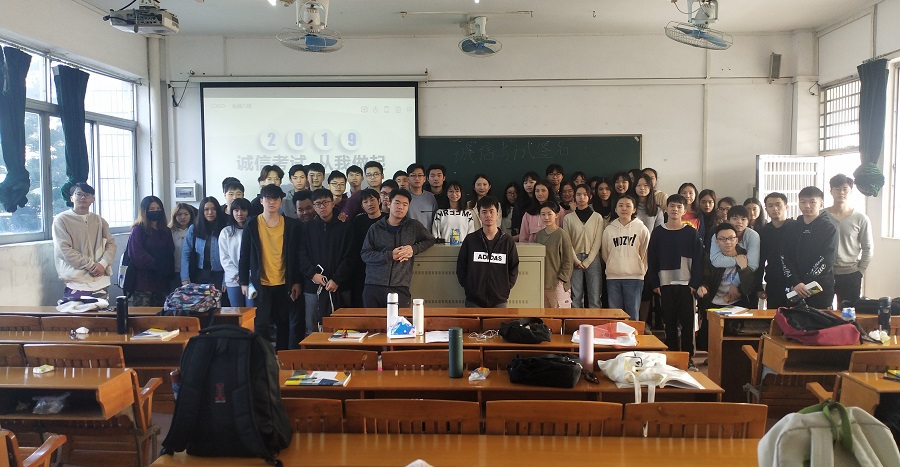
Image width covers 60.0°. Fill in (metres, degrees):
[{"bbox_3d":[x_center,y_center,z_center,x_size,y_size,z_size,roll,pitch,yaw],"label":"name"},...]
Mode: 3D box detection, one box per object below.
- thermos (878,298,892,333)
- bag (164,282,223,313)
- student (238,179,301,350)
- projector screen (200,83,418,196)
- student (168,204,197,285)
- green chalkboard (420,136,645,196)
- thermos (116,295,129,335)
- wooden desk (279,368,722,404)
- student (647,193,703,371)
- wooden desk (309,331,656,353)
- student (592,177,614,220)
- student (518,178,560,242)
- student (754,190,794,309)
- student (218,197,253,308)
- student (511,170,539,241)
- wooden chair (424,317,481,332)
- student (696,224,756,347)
[{"bbox_3d":[2.797,0.546,5.011,0.075,0.250,0.075,0,3,2],"label":"thermos"},{"bbox_3d":[-1.990,0.492,6.095,0.400,0.210,0.280,0,3,2],"label":"bag"},{"bbox_3d":[-1.479,0.460,6.428,0.520,1.720,0.300,0,3,-8],"label":"student"},{"bbox_3d":[-1.626,-0.810,9.031,2.528,1.850,0.050,0,3,2],"label":"projector screen"},{"bbox_3d":[-2.590,0.505,7.593,0.460,1.604,0.280,0,3,-9],"label":"student"},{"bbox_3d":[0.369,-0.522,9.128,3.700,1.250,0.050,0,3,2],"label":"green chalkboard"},{"bbox_3d":[-2.154,0.538,5.137,0.070,0.242,0.070,0,3,2],"label":"thermos"},{"bbox_3d":[0.157,1.117,3.901,2.246,0.778,0.391,0,3,2],"label":"wooden desk"},{"bbox_3d":[2.167,0.472,7.530,0.520,1.694,0.300,0,3,9],"label":"student"},{"bbox_3d":[0.196,1.039,4.875,2.210,0.758,0.384,0,3,2],"label":"wooden desk"},{"bbox_3d":[1.618,0.224,8.219,0.430,1.624,0.270,0,3,6],"label":"student"},{"bbox_3d":[0.956,0.263,8.195,0.440,1.626,0.280,0,3,2],"label":"student"},{"bbox_3d":[2.809,0.502,6.731,0.480,1.709,0.290,1,3,12],"label":"student"},{"bbox_3d":[-1.914,0.485,7.093,0.430,1.610,0.280,0,3,-10],"label":"student"},{"bbox_3d":[0.799,0.210,8.198,0.450,1.718,0.280,0,3,4],"label":"student"},{"bbox_3d":[-0.078,0.947,5.284,0.530,0.860,0.480,0,3,2],"label":"wooden chair"},{"bbox_3d":[2.319,0.639,6.558,0.550,1.456,0.420,1,3,9],"label":"student"}]

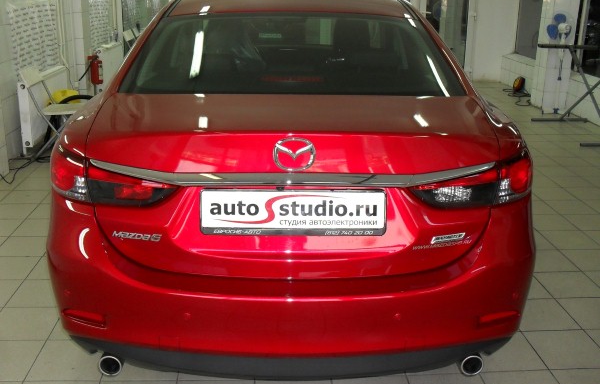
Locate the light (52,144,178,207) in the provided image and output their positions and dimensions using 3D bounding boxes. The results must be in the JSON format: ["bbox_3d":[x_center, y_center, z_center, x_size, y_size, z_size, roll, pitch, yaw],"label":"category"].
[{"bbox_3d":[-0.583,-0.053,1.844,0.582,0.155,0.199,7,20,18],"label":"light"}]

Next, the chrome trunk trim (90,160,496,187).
[{"bbox_3d":[-0.014,-0.058,1.715,1.205,0.058,0.170,1,19,-1],"label":"chrome trunk trim"}]

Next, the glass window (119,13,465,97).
[{"bbox_3d":[-0.022,-0.525,2.340,1.250,0.140,0.700,1,38,-1],"label":"glass window"}]

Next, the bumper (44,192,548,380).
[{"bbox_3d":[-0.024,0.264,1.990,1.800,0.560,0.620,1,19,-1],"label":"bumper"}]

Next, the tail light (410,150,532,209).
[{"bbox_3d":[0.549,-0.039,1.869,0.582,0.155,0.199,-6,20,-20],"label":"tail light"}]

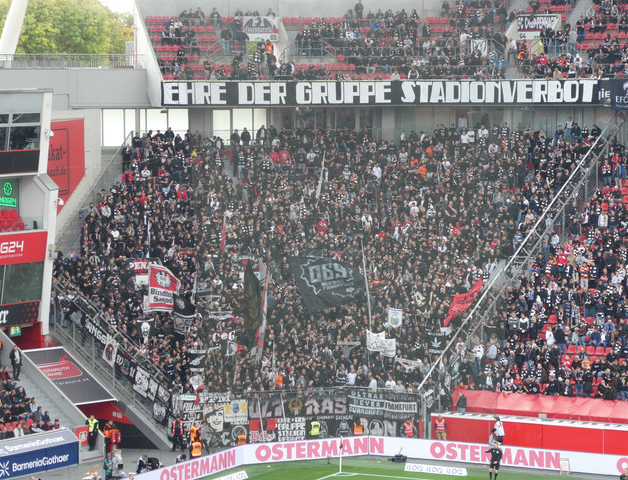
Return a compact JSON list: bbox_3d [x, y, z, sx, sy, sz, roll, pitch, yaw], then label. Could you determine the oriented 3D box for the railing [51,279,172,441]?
[{"bbox_3d":[-9.780,5.901,121.012,0.300,6.900,8.900,-3,5,-44],"label":"railing"}]

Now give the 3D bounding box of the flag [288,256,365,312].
[{"bbox_3d":[0.623,2.218,124.387,3.800,2.750,0.350,0,4,-6],"label":"flag"}]

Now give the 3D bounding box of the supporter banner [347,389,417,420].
[{"bbox_3d":[3.414,8.199,124.400,4.000,1.380,0.100,2,5,27],"label":"supporter banner"}]

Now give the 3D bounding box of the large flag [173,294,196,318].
[{"bbox_3d":[-6.379,3.226,122.947,1.220,1.300,0.200,-1,4,-14],"label":"large flag"}]

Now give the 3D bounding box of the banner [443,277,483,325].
[{"bbox_3d":[7.698,3.167,128.530,2.200,2.400,0.400,1,4,12],"label":"banner"}]

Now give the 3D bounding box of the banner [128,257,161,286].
[{"bbox_3d":[-9.162,1.703,134.910,1.750,1.450,0.120,-1,4,-20],"label":"banner"}]

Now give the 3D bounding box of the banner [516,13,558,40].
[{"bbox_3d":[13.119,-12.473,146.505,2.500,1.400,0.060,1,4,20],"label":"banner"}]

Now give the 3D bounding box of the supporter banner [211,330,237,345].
[{"bbox_3d":[-4.634,4.992,127.800,1.330,0.650,0.080,-1,4,-17],"label":"supporter banner"}]

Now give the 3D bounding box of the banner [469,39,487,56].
[{"bbox_3d":[9.504,-11.189,145.083,1.060,1.060,0.050,1,4,14],"label":"banner"}]

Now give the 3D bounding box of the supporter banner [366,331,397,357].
[{"bbox_3d":[3.583,5.494,132.500,1.580,1.380,0.200,0,4,0],"label":"supporter banner"}]

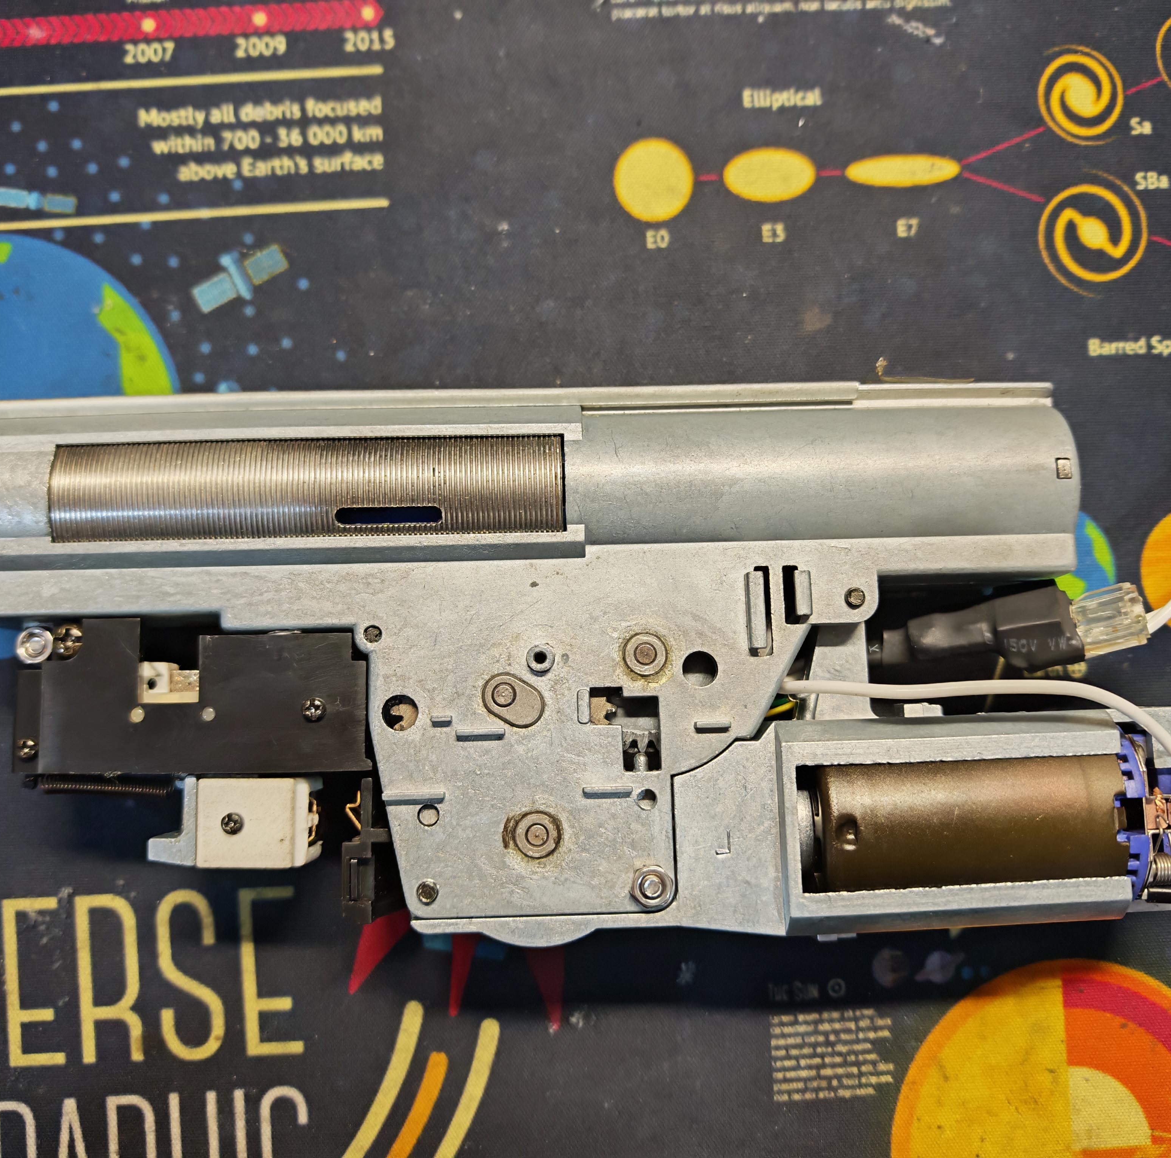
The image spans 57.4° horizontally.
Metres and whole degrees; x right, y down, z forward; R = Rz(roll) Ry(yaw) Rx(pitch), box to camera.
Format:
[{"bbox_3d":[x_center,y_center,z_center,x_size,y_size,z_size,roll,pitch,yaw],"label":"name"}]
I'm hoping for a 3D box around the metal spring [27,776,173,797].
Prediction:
[{"bbox_3d":[-0.070,0.030,0.156,0.021,0.003,0.003,2,89,0],"label":"metal spring"}]

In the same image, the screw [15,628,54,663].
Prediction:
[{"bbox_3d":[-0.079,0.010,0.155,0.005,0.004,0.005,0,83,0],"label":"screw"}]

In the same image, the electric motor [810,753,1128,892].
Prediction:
[{"bbox_3d":[0.052,0.035,0.156,0.044,0.025,0.025,-2,83,-1],"label":"electric motor"}]

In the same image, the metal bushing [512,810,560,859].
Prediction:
[{"bbox_3d":[-0.007,0.034,0.144,0.006,0.002,0.006,0,83,0],"label":"metal bushing"}]

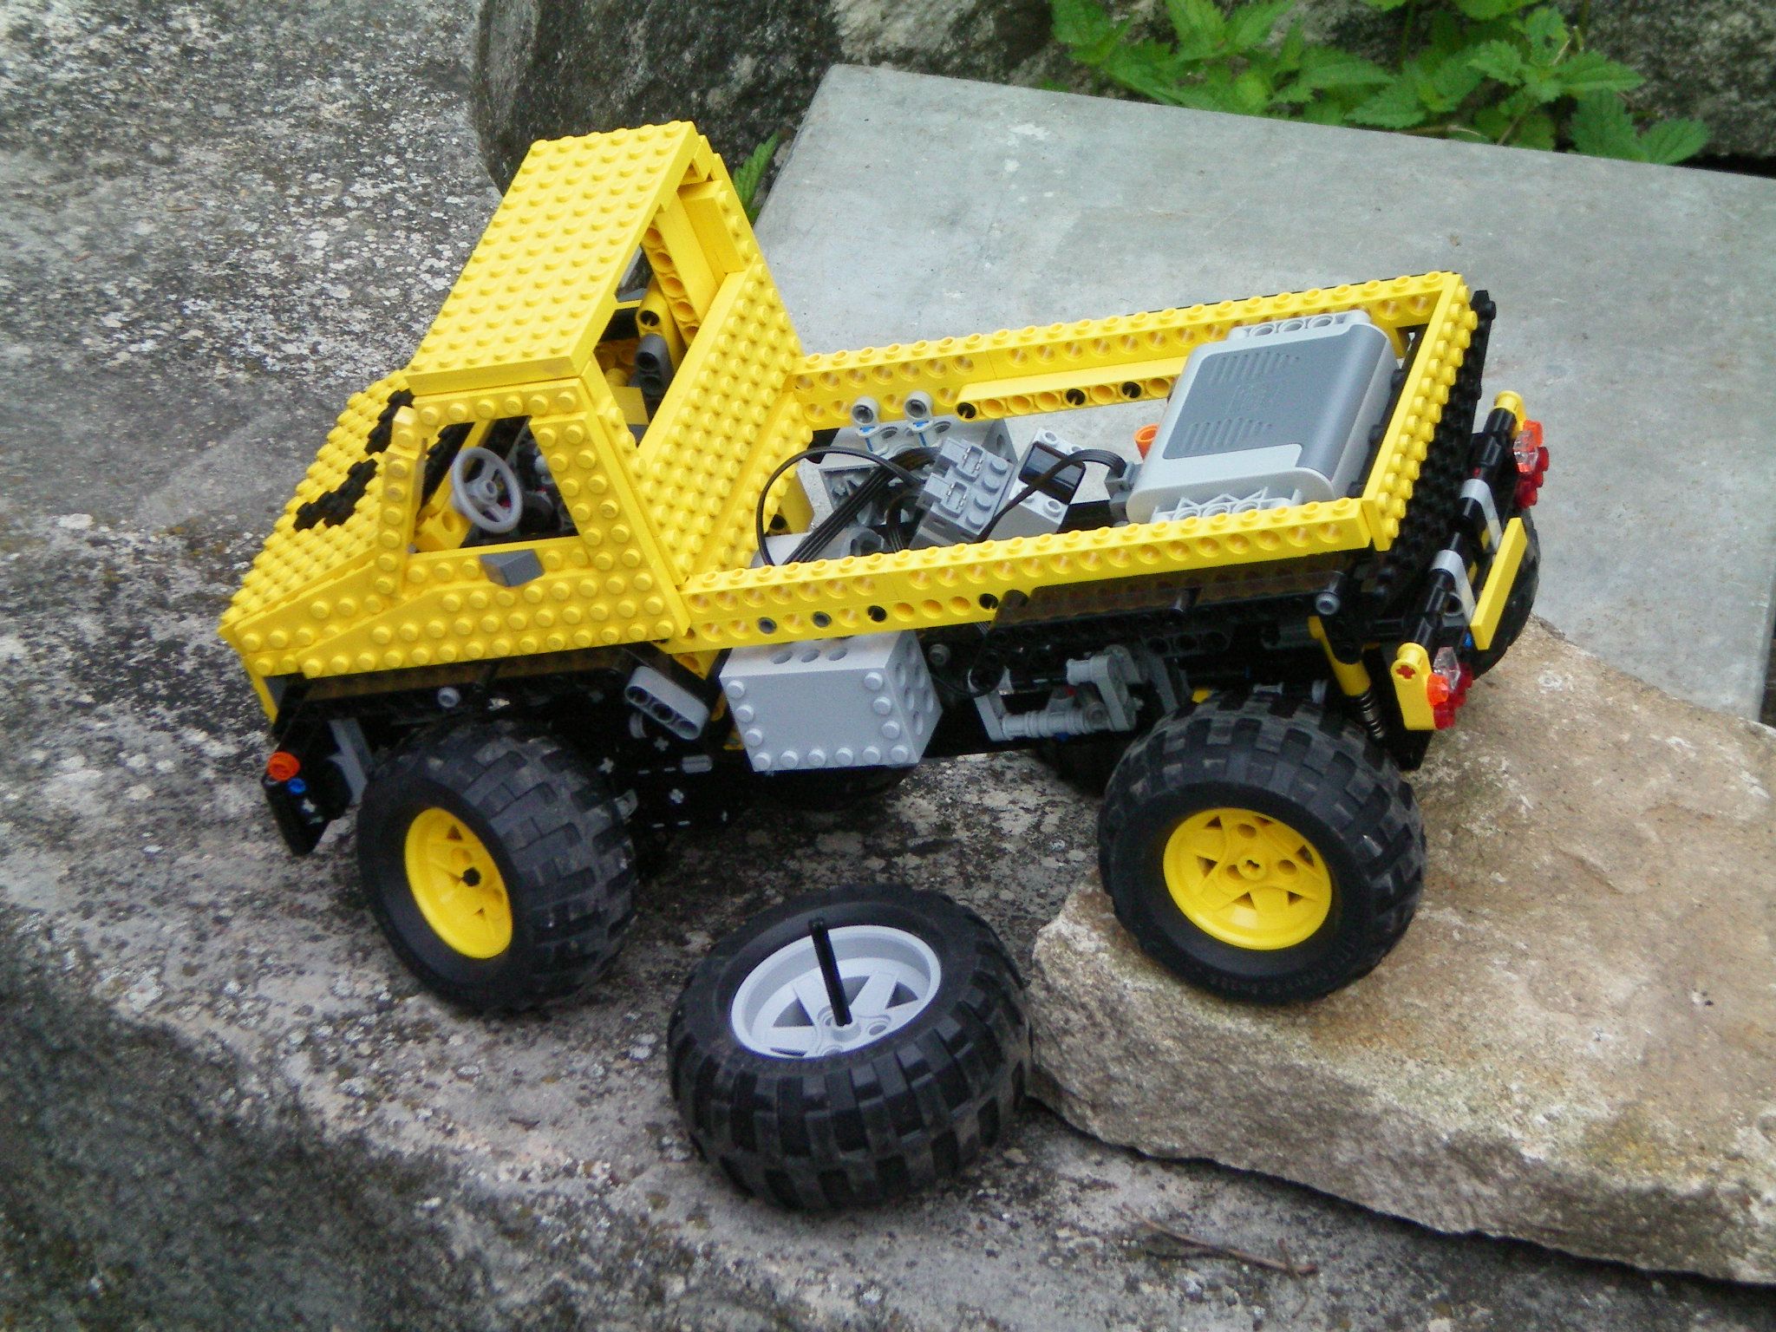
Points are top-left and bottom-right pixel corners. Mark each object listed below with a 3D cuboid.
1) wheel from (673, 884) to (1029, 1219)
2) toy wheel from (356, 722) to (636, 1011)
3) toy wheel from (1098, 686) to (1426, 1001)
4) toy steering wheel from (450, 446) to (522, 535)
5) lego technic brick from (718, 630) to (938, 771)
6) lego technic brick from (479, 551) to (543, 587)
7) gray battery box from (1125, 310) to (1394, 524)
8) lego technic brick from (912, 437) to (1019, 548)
[{"bbox_3d":[-0.011,0.098,1.545,0.095,0.052,0.095,-11,31,7],"label":"wheel"},{"bbox_3d":[-0.107,0.054,1.594,0.042,0.082,0.082,-27,21,-38],"label":"toy wheel"},{"bbox_3d":[0.095,0.047,1.493,0.082,0.082,0.042,-7,31,24],"label":"toy wheel"},{"bbox_3d":[-0.107,-0.045,1.548,0.009,0.025,0.025,-5,37,27],"label":"toy steering wheel"},{"bbox_3d":[-0.015,0.008,1.566,0.048,0.032,0.024,-4,35,23],"label":"lego technic brick"},{"bbox_3d":[-0.098,-0.025,1.515,0.016,0.008,0.007,-6,36,25],"label":"lego technic brick"},{"bbox_3d":[0.098,-0.053,1.502,0.056,0.032,0.088,-6,36,25],"label":"gray battery box"},{"bbox_3d":[0.017,-0.044,1.553,0.020,0.018,0.032,28,43,-3],"label":"lego technic brick"}]

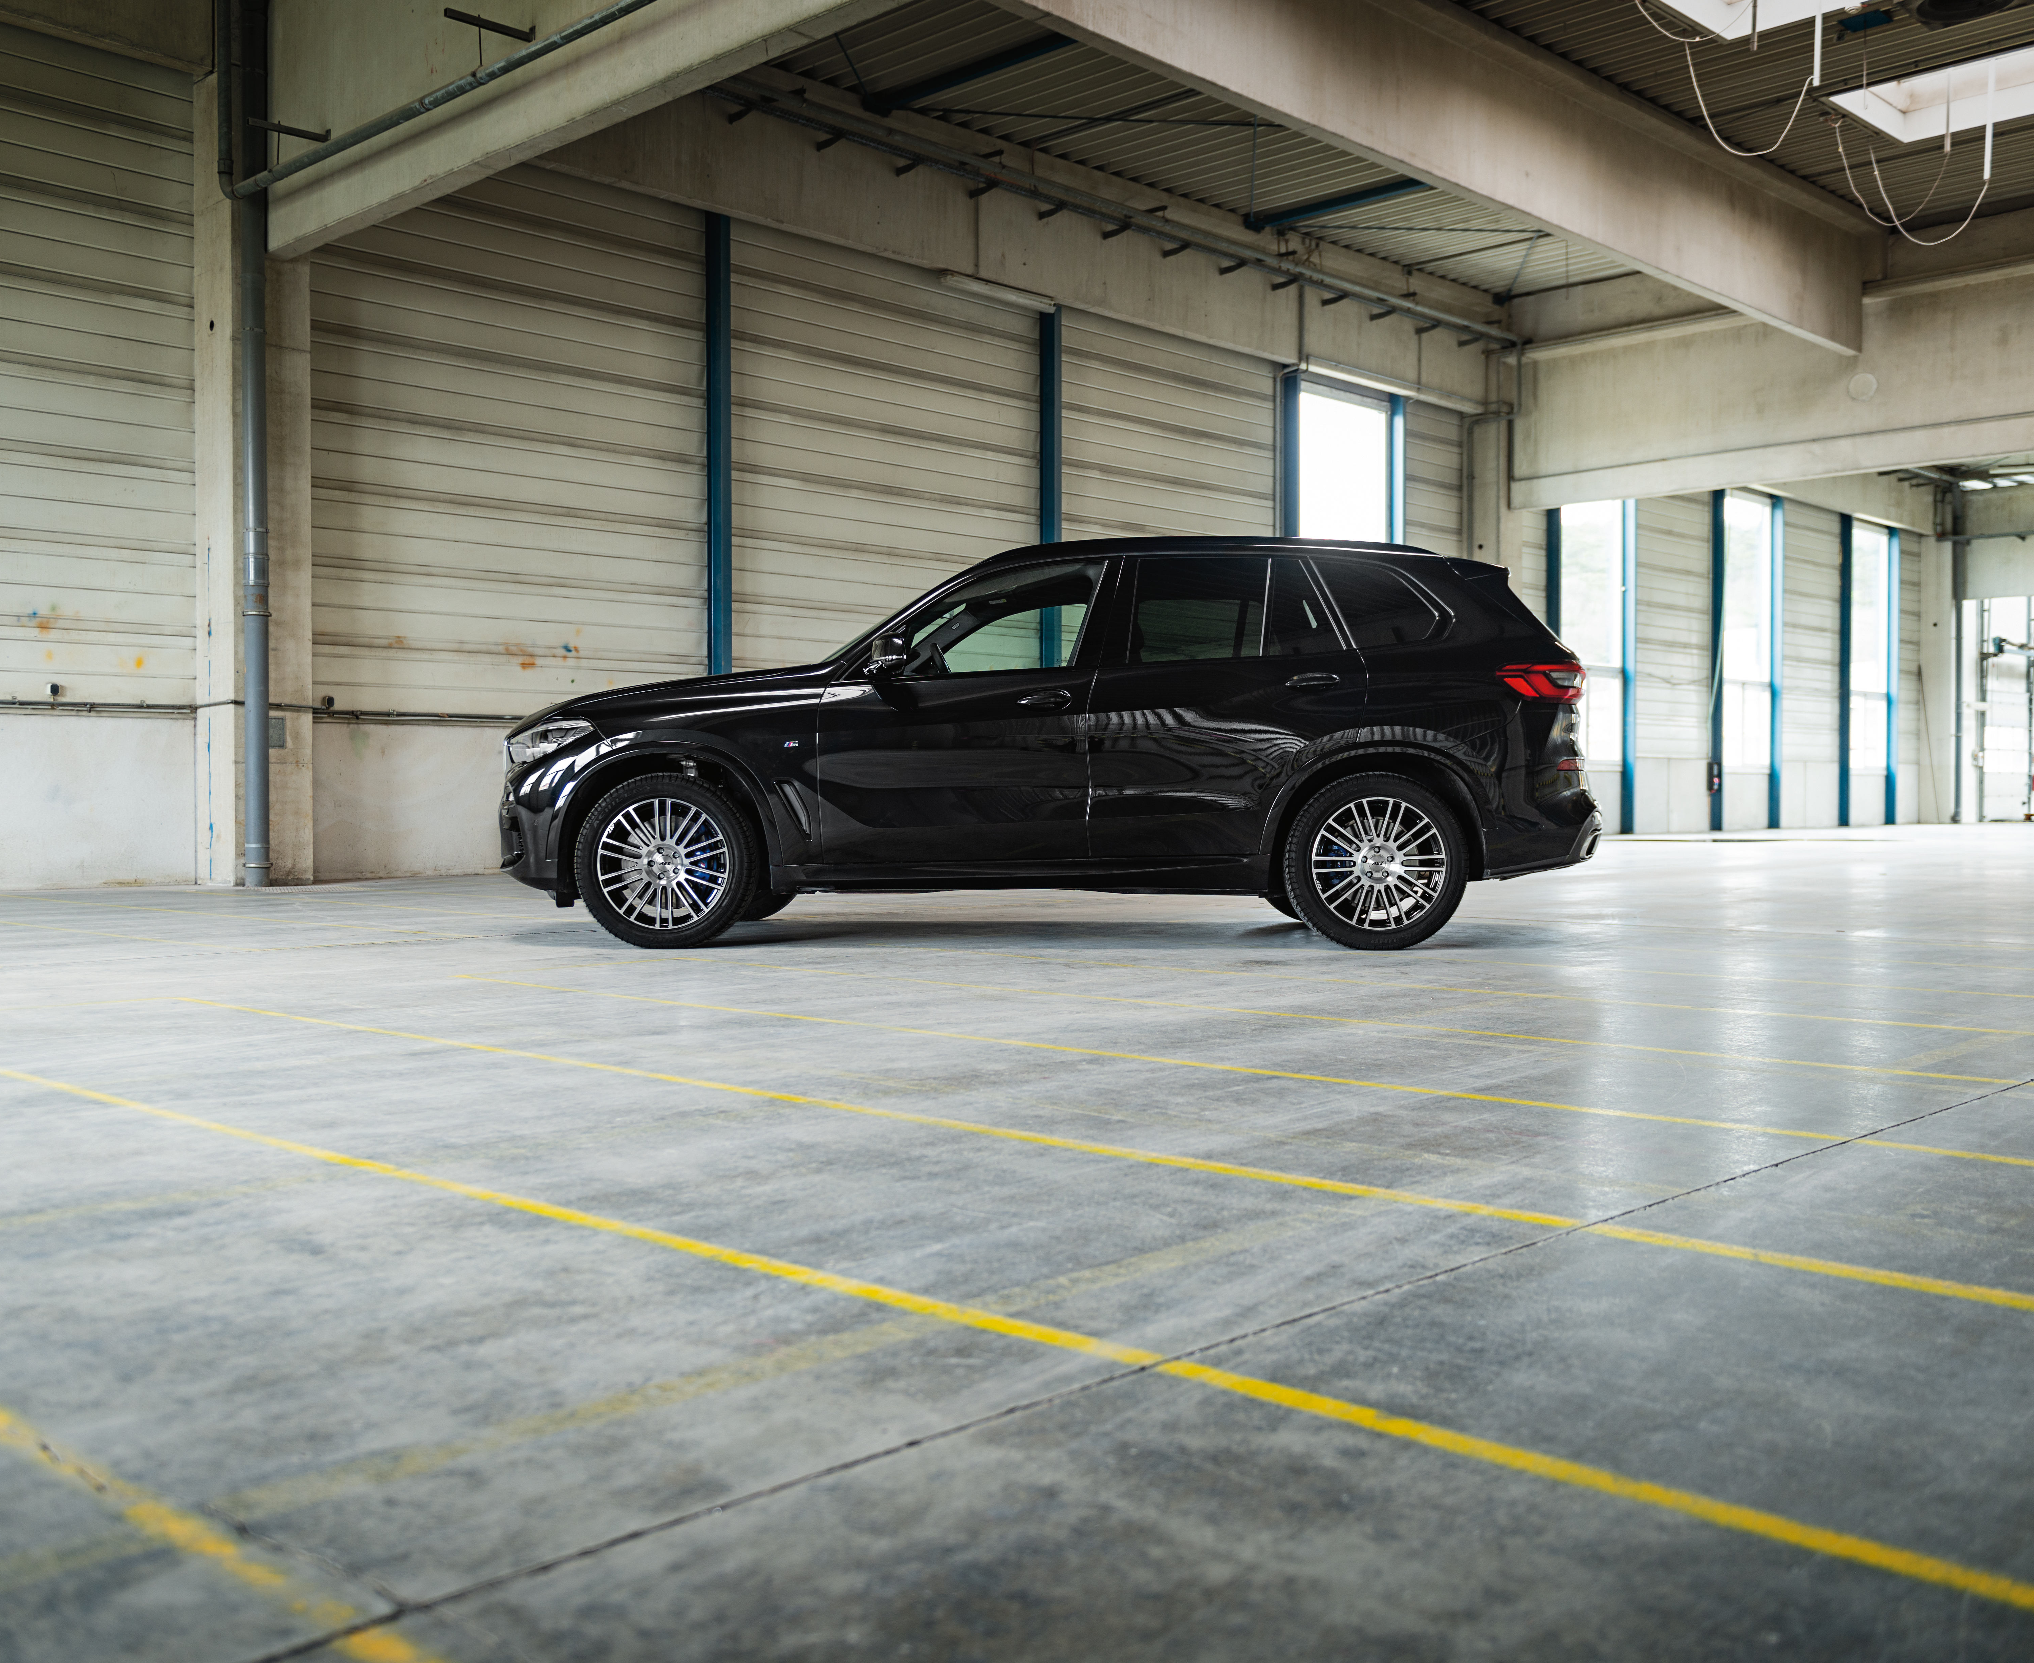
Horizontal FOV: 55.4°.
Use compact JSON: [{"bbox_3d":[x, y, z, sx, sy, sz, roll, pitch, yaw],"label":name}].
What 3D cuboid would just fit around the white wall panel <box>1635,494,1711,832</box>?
[{"bbox_3d":[10.709,-2.941,31.696,0.200,5.900,2.800,1,2,44],"label":"white wall panel"}]

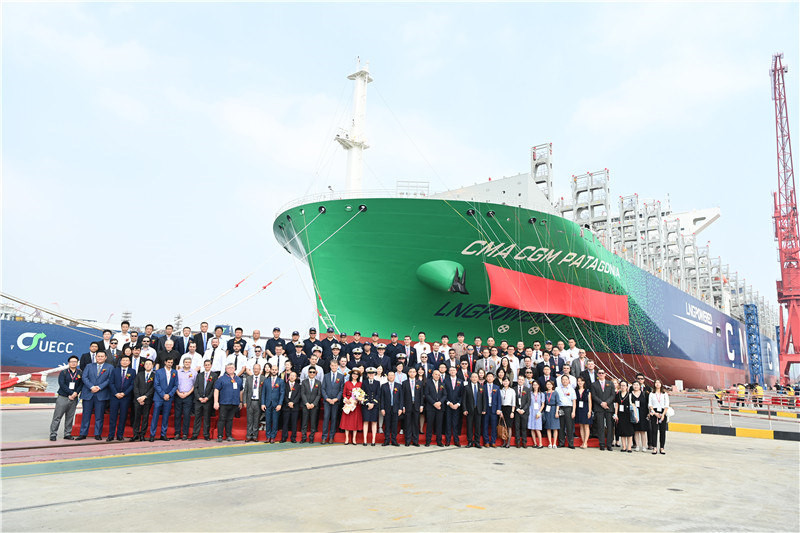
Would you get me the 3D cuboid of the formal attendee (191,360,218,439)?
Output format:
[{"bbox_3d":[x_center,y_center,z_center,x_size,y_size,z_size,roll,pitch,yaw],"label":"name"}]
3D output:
[{"bbox_3d":[-4.551,3.107,12.449,0.480,1.790,0.300,4,-12,-11],"label":"formal attendee"}]

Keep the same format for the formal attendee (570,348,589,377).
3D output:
[{"bbox_3d":[4.880,3.079,14.250,0.510,1.740,0.320,0,-11,7],"label":"formal attendee"}]

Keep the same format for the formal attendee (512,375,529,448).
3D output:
[{"bbox_3d":[2.958,3.522,13.010,0.460,1.691,0.360,1,-11,5],"label":"formal attendee"}]

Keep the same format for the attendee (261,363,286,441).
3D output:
[{"bbox_3d":[-2.952,3.165,12.374,0.530,1.733,0.360,4,-11,-10],"label":"attendee"}]

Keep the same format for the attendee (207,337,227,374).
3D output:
[{"bbox_3d":[-4.555,2.627,12.919,0.560,1.780,0.360,6,-12,-16],"label":"attendee"}]

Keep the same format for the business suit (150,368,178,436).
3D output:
[{"bbox_3d":[-5.067,2.952,11.556,0.550,1.480,0.340,7,-13,-23],"label":"business suit"}]

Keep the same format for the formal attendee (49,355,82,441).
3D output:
[{"bbox_3d":[-7.192,2.815,11.511,0.540,1.752,0.380,7,-12,-22],"label":"formal attendee"}]

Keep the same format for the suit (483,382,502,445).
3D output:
[{"bbox_3d":[2.196,3.560,12.903,0.500,1.522,0.360,1,-11,4],"label":"suit"}]

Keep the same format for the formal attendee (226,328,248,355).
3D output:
[{"bbox_3d":[-4.452,2.514,14.350,0.520,1.740,0.320,4,-11,-10],"label":"formal attendee"}]

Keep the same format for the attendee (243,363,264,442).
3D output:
[{"bbox_3d":[-3.405,3.166,12.484,0.480,1.740,0.300,3,-12,-9],"label":"attendee"}]

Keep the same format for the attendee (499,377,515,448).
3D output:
[{"bbox_3d":[2.558,3.490,12.781,0.430,1.601,0.340,-1,-12,16],"label":"attendee"}]

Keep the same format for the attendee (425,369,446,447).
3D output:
[{"bbox_3d":[0.827,3.278,12.420,0.510,1.727,0.340,2,-11,0],"label":"attendee"}]

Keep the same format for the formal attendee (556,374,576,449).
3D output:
[{"bbox_3d":[3.981,3.456,12.750,0.470,1.690,0.320,1,-11,6],"label":"formal attendee"}]

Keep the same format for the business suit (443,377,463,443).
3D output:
[{"bbox_3d":[1.228,3.326,12.359,0.480,1.480,0.290,1,-12,3],"label":"business suit"}]

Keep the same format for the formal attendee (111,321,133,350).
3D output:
[{"bbox_3d":[-7.349,2.296,13.950,0.500,1.740,0.310,5,-12,-16],"label":"formal attendee"}]

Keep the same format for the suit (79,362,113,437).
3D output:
[{"bbox_3d":[-6.662,2.906,11.666,0.620,1.573,0.380,6,-12,-21],"label":"suit"}]

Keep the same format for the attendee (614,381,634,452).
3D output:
[{"bbox_3d":[5.114,3.374,12.126,0.430,1.560,0.280,-2,-13,13],"label":"attendee"}]

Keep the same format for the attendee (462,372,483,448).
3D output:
[{"bbox_3d":[1.720,3.344,12.480,0.520,1.684,0.330,2,-11,2],"label":"attendee"}]

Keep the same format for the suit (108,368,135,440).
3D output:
[{"bbox_3d":[-6.226,3.023,11.902,0.560,1.601,0.360,6,-12,-18],"label":"suit"}]

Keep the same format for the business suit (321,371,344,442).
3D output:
[{"bbox_3d":[-1.581,3.214,12.282,0.520,1.560,0.330,3,-12,-7],"label":"business suit"}]

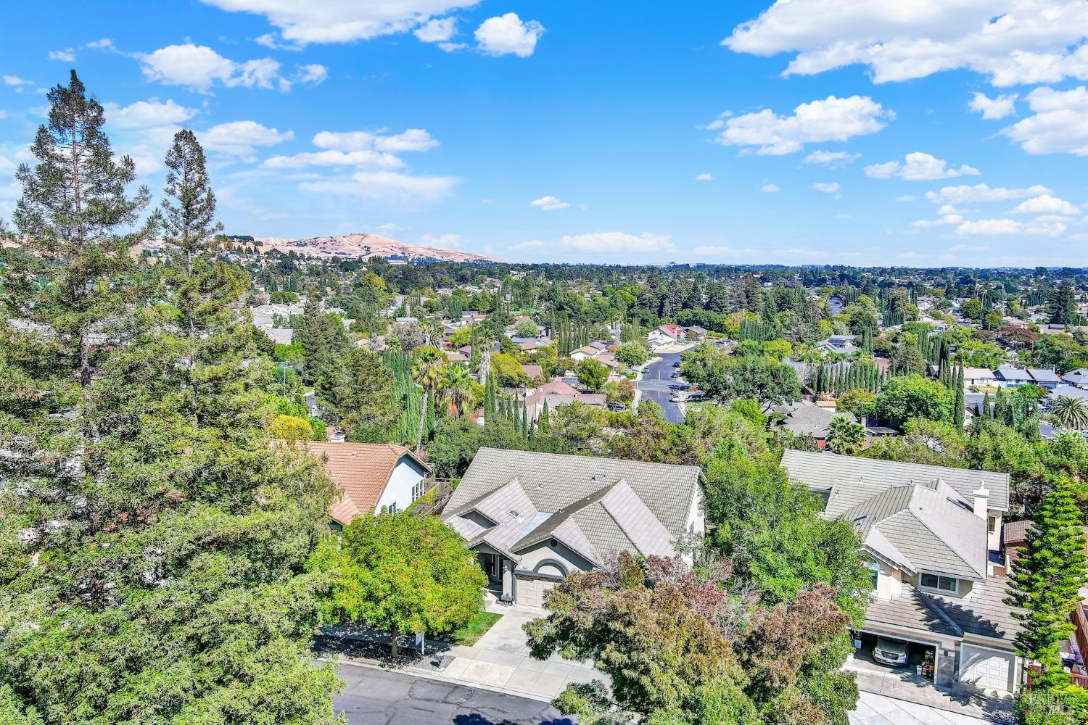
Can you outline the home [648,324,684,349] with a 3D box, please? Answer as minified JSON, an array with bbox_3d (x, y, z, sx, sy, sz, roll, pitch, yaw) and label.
[{"bbox_3d":[53.364,-11.236,388.269,15.500,8.300,16.000,1,6,2],"label":"home"}]

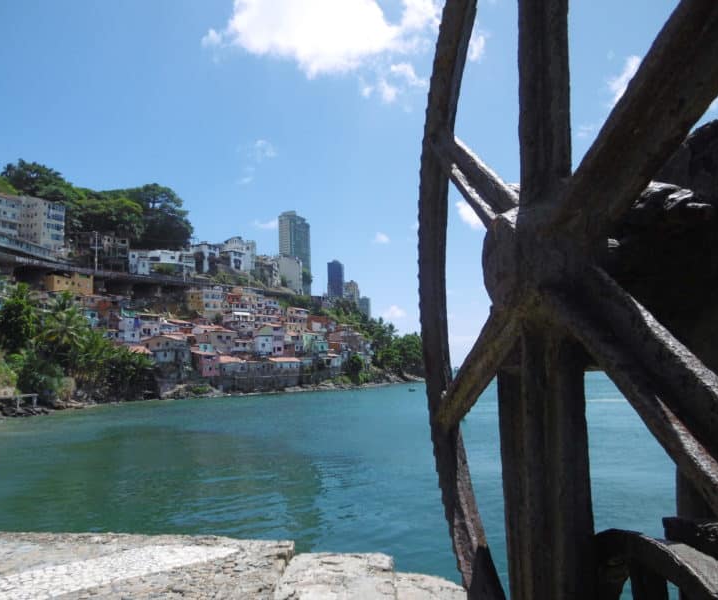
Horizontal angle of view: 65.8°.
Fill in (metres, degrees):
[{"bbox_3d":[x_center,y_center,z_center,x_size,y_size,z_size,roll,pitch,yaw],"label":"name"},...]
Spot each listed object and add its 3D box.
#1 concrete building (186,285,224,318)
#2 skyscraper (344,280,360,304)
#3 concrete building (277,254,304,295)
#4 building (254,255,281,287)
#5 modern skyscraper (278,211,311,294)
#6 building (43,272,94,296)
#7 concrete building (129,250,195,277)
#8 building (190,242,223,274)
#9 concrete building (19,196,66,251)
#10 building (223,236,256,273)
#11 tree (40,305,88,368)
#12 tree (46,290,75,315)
[{"bbox_3d":[-48.170,1.020,171.620,6.000,8.900,11.200,-9,-10,43],"label":"concrete building"},{"bbox_3d":[-9.330,-3.730,690.000,14.000,39.820,15.500,-7,-9,32],"label":"skyscraper"},{"bbox_3d":[-26.170,-8.670,218.020,7.300,14.000,9.000,-4,-8,12],"label":"concrete building"},{"bbox_3d":[-32.840,-9.310,201.530,7.200,12.000,8.000,-4,-8,15],"label":"building"},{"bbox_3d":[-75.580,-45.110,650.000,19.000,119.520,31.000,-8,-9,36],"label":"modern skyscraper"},{"bbox_3d":[-75.090,-3.860,143.190,5.000,5.300,10.700,-6,-8,28],"label":"building"},{"bbox_3d":[-56.610,-10.750,159.000,18.000,7.790,9.000,3,-9,-34],"label":"concrete building"},{"bbox_3d":[-48.110,-12.930,175.000,8.000,10.100,8.500,-7,-8,30],"label":"building"},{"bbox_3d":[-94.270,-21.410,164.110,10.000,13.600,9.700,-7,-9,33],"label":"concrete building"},{"bbox_3d":[-40.070,-15.090,186.000,8.000,12.030,9.000,-6,-8,28],"label":"building"},{"bbox_3d":[-54.870,6.960,103.000,8.600,11.890,8.600,2,-8,-30],"label":"tree"},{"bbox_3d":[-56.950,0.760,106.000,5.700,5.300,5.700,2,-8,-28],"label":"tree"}]

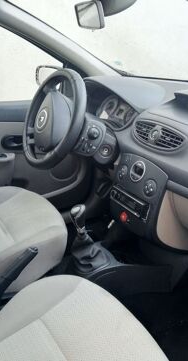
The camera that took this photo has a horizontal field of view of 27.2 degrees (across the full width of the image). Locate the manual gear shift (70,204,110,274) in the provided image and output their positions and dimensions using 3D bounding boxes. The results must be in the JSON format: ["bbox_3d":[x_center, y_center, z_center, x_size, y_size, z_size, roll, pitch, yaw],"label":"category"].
[{"bbox_3d":[-0.021,0.165,1.211,0.125,0.200,0.100,-11,25,-31],"label":"manual gear shift"}]

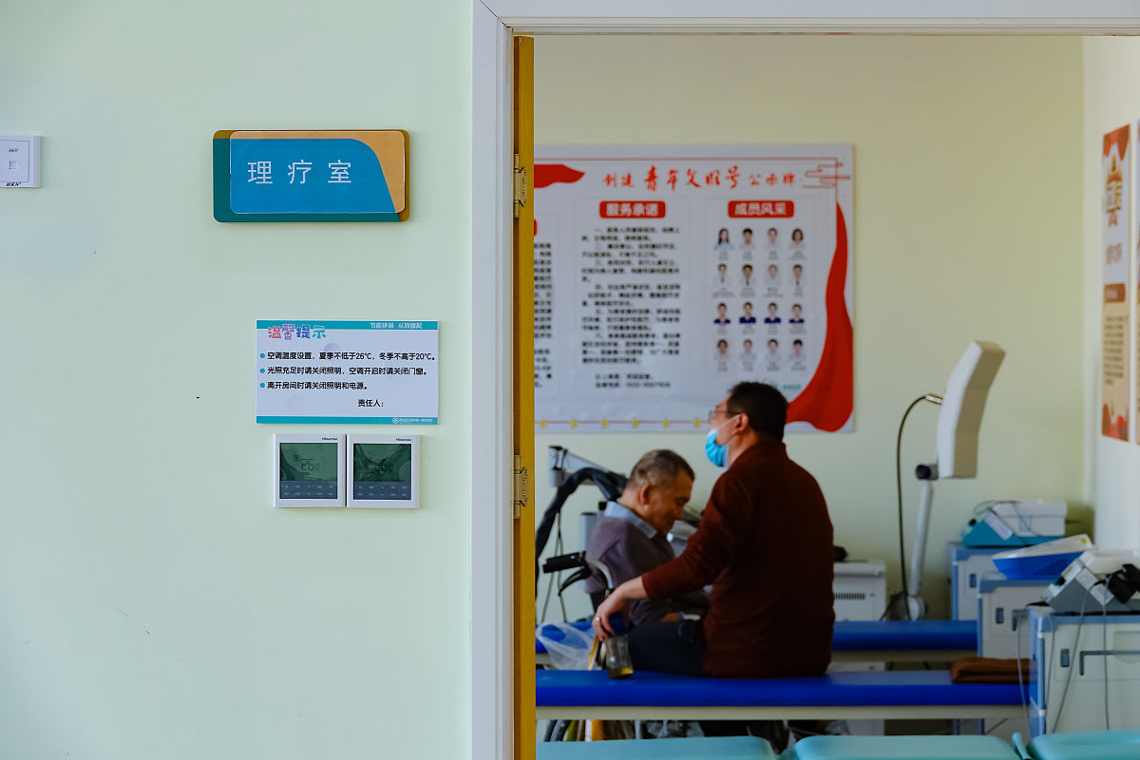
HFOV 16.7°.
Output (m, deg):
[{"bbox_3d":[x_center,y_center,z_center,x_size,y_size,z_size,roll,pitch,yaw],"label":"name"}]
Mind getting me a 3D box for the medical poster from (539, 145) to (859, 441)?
[{"bbox_3d":[0.221,-0.313,13.450,1.520,1.000,0.012,0,1,0],"label":"medical poster"}]

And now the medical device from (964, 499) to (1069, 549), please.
[{"bbox_3d":[1.500,0.486,13.150,0.355,0.165,0.300,0,1,0],"label":"medical device"}]

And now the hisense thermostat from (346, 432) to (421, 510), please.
[{"bbox_3d":[-0.306,0.151,6.420,0.120,0.121,0.018,0,1,0],"label":"hisense thermostat"}]

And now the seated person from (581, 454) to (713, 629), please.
[{"bbox_3d":[0.410,0.770,11.650,0.780,1.150,0.520,0,1,13],"label":"seated person"}]

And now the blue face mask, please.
[{"bbox_3d":[0.417,0.189,11.000,0.085,0.118,0.130,0,1,16],"label":"blue face mask"}]

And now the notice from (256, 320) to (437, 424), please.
[{"bbox_3d":[-0.367,-0.012,6.430,0.300,0.171,0.007,0,1,0],"label":"notice"}]

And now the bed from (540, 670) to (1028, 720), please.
[{"bbox_3d":[0.700,1.150,10.930,1.900,0.650,0.620,0,1,-3],"label":"bed"}]

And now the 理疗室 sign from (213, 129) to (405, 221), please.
[{"bbox_3d":[-0.426,-0.336,6.420,0.322,0.152,0.022,0,1,0],"label":"理疗室 sign"}]

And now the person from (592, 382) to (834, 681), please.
[{"bbox_3d":[0.420,0.700,11.030,0.680,1.380,0.550,1,1,38],"label":"person"}]

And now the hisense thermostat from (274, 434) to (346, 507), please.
[{"bbox_3d":[-0.428,0.150,6.420,0.120,0.121,0.018,0,1,0],"label":"hisense thermostat"}]

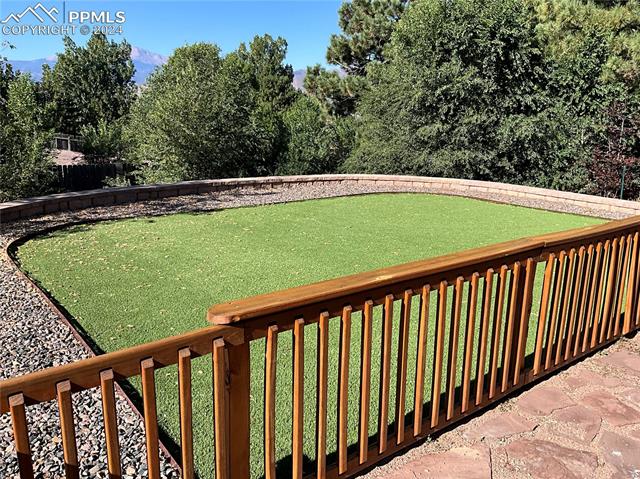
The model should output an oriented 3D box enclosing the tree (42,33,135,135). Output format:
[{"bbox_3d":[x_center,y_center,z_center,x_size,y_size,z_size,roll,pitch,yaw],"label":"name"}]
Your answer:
[{"bbox_3d":[-11.393,-6.423,26.258,4.400,6.940,4.600,1,12,0],"label":"tree"}]

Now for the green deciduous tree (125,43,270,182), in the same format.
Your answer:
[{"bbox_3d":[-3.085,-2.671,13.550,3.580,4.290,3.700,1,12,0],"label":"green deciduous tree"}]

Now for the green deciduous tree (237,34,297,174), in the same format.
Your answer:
[{"bbox_3d":[-1.722,-3.781,17.091,2.050,5.150,2.300,1,12,0],"label":"green deciduous tree"}]

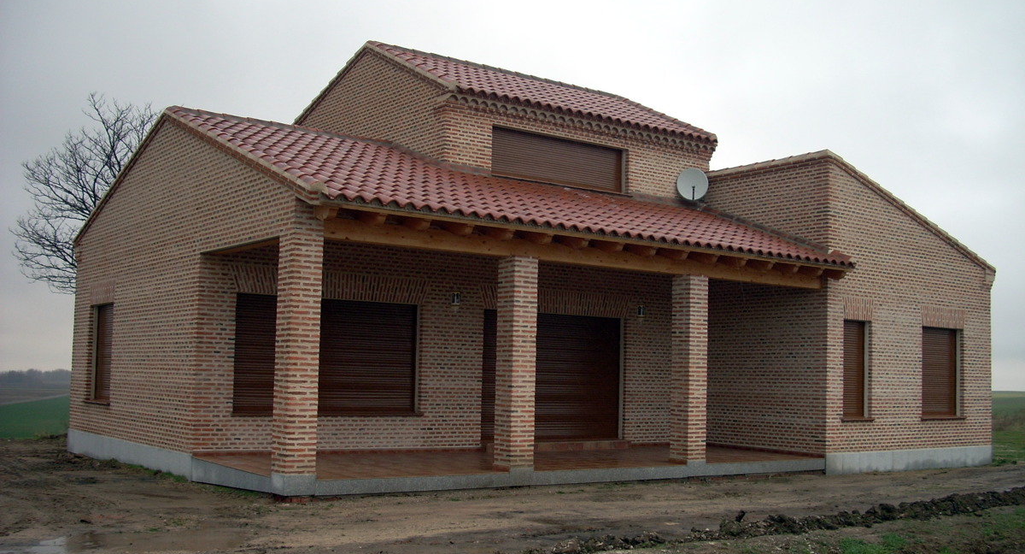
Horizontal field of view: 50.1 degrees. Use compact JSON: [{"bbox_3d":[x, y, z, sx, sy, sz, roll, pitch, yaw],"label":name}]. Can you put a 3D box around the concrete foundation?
[{"bbox_3d":[7.098,3.273,19.612,4.985,0.340,0.295,5,-6,-36],"label":"concrete foundation"}]

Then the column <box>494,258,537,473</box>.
[{"bbox_3d":[0.049,1.166,14.649,0.376,2.790,0.376,5,-6,-36],"label":"column"}]

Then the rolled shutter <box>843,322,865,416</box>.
[{"bbox_3d":[5.799,1.578,18.750,0.723,1.642,0.099,5,-6,-36],"label":"rolled shutter"}]

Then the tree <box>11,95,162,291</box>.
[{"bbox_3d":[-10.095,-0.449,29.376,5.992,8.721,5.992,5,-6,-36],"label":"tree"}]

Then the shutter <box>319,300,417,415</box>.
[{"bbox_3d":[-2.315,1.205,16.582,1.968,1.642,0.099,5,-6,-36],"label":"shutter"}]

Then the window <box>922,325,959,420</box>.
[{"bbox_3d":[7.864,1.760,20.227,1.306,1.642,0.138,5,-6,-36],"label":"window"}]

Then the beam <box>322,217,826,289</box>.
[{"bbox_3d":[1.424,-0.221,15.701,9.298,0.227,0.197,5,-6,-36],"label":"beam"}]

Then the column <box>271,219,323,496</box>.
[{"bbox_3d":[-2.502,0.954,12.794,0.376,3.110,0.376,5,-6,-36],"label":"column"}]

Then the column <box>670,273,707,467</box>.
[{"bbox_3d":[2.670,1.400,16.555,0.376,2.790,0.376,5,-6,-36],"label":"column"}]

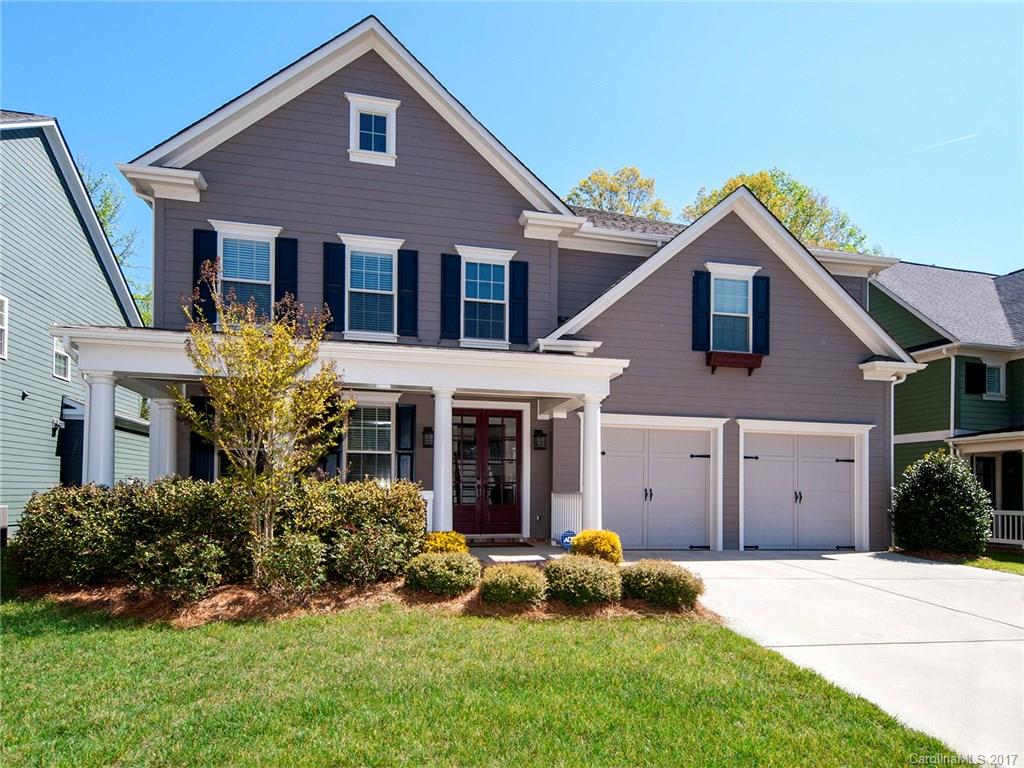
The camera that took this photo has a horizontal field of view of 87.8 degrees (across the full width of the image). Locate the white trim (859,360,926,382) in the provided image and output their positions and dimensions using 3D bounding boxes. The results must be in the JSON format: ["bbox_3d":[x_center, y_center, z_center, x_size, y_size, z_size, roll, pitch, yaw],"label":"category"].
[{"bbox_3d":[7.850,-0.260,11.000,1.500,0.450,0.500,2,-6,-12],"label":"white trim"}]

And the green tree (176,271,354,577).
[{"bbox_3d":[-2.870,0.433,6.150,1.920,3.620,1.850,1,-4,-11],"label":"green tree"}]

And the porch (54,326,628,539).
[{"bbox_3d":[-2.150,0.950,8.400,7.350,3.000,2.500,2,-6,-12],"label":"porch"}]

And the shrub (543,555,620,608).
[{"bbox_3d":[0.843,2.348,6.400,0.900,0.550,0.850,1,-4,-11],"label":"shrub"}]

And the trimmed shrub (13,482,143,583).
[{"bbox_3d":[-5.000,1.740,6.150,1.200,1.130,1.150,2,-6,-12],"label":"trimmed shrub"}]

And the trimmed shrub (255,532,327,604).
[{"bbox_3d":[-2.424,2.015,5.850,0.729,0.724,0.729,1,-4,-11],"label":"trimmed shrub"}]

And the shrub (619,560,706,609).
[{"bbox_3d":[1.680,2.230,5.950,0.900,0.550,0.850,2,-6,-12],"label":"shrub"}]

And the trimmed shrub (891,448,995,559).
[{"bbox_3d":[8.520,2.380,10.600,1.600,2.100,1.550,2,-6,-12],"label":"trimmed shrub"}]

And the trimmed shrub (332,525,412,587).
[{"bbox_3d":[-1.616,1.978,6.200,0.899,0.629,0.899,1,-4,-11],"label":"trimmed shrub"}]

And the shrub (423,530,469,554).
[{"bbox_3d":[-0.880,2.150,7.100,0.640,0.470,0.600,2,-6,-12],"label":"shrub"}]

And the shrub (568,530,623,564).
[{"bbox_3d":[1.118,2.222,7.150,0.710,0.540,0.680,1,-4,-11],"label":"shrub"}]

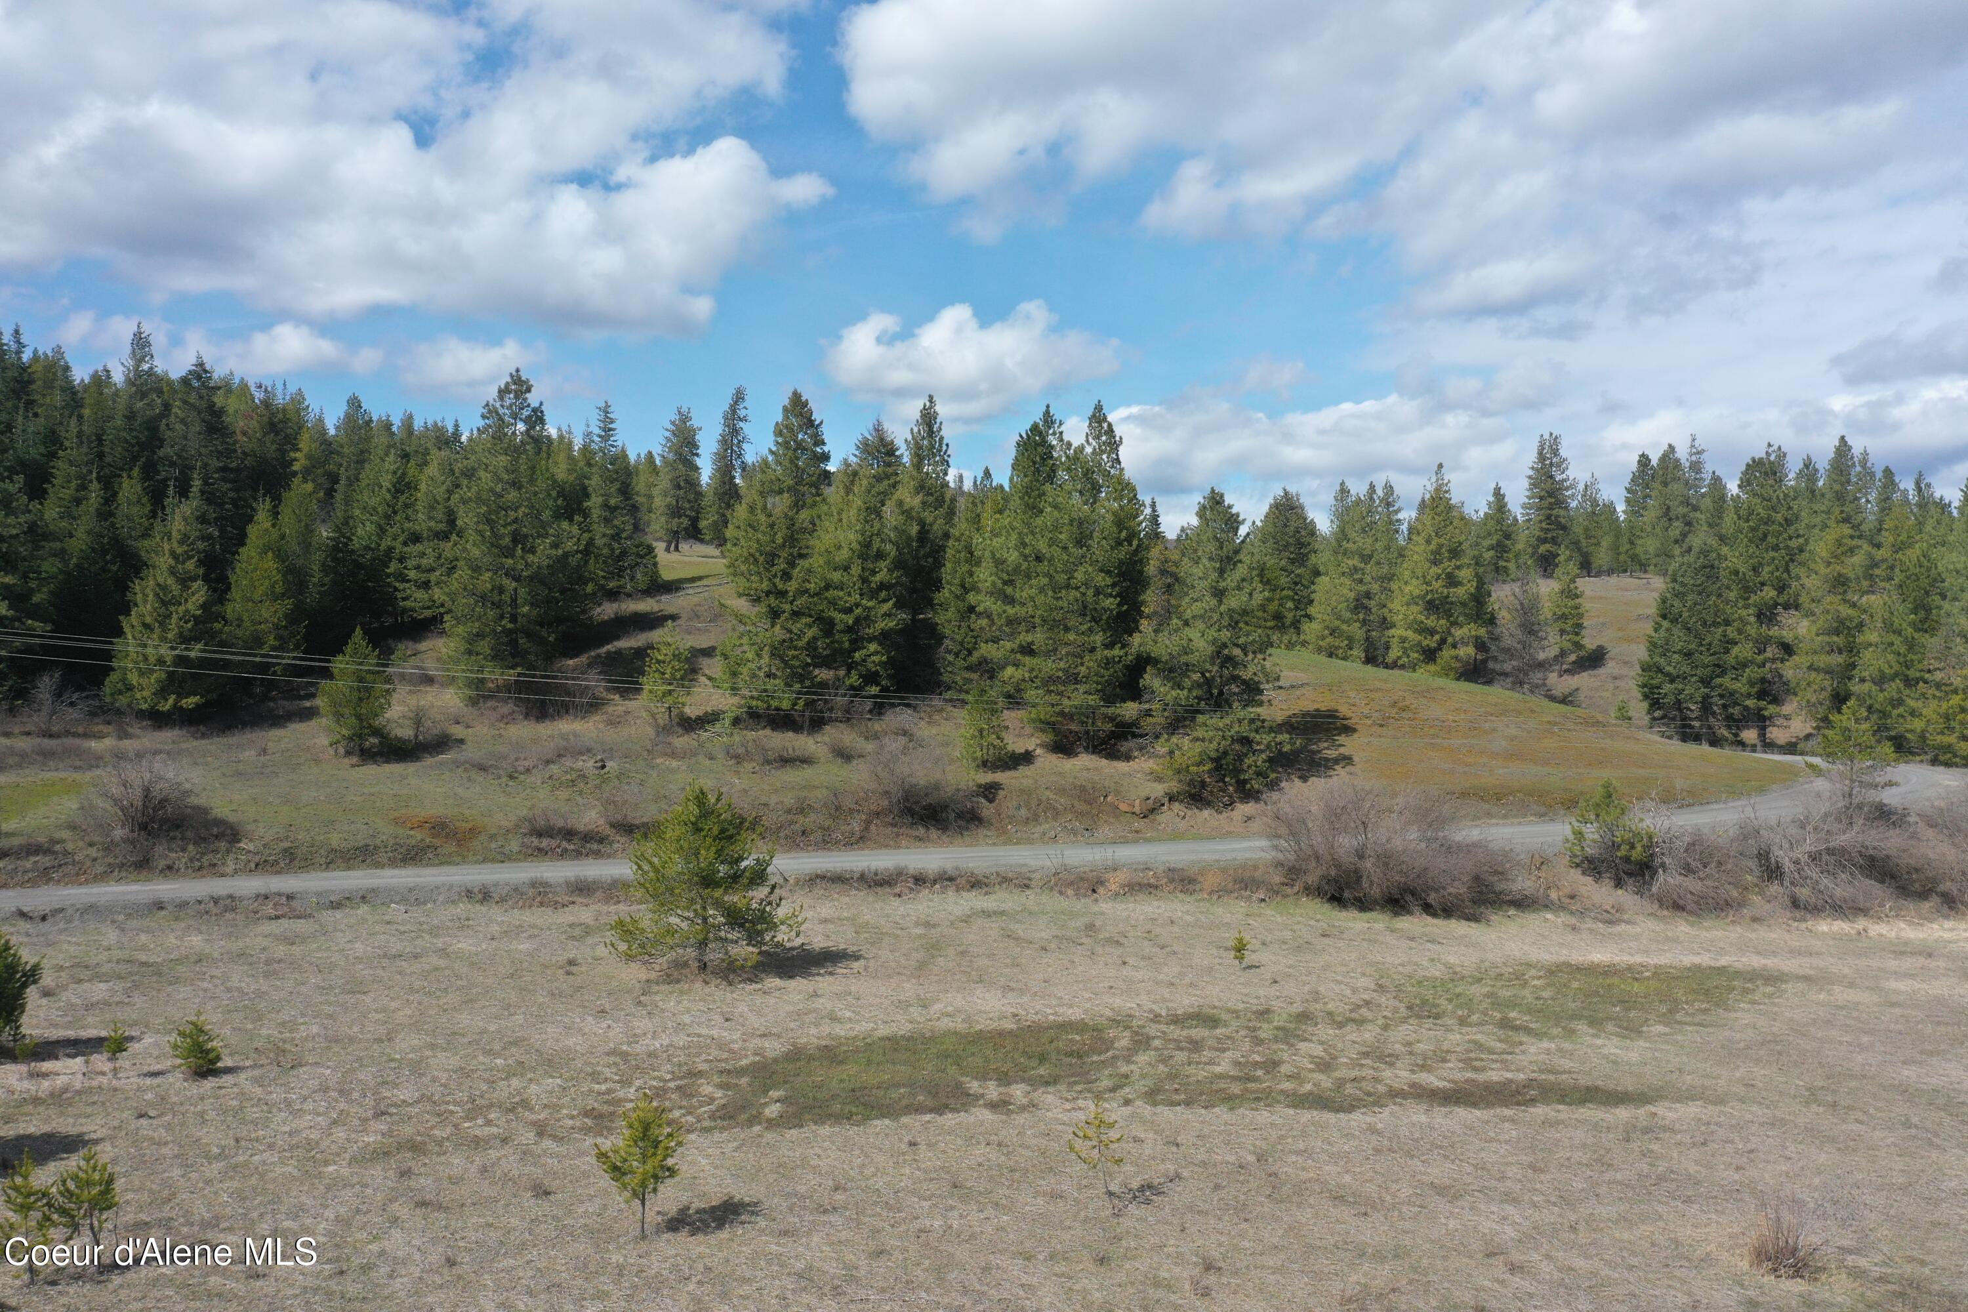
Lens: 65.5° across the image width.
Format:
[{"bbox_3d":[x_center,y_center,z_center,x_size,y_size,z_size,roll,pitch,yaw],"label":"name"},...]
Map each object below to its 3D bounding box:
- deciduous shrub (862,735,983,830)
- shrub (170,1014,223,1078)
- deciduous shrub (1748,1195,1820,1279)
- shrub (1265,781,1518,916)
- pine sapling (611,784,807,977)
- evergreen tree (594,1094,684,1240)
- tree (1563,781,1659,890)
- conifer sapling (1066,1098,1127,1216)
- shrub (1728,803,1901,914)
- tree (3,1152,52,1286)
[{"bbox_3d":[-3.174,6.386,78.913,6.070,4.540,5.010,0,2,0],"label":"deciduous shrub"},{"bbox_3d":[-20.739,10.174,40.254,1.460,1.590,1.380,0,2,0],"label":"shrub"},{"bbox_3d":[14.845,10.715,28.393,1.340,1.420,1.210,0,2,0],"label":"deciduous shrub"},{"bbox_3d":[16.637,7.623,62.403,10.030,5.110,7.760,0,2,0],"label":"shrub"},{"bbox_3d":[-9.352,7.382,51.316,6.350,6.330,6.220,0,2,0],"label":"pine sapling"},{"bbox_3d":[-6.764,9.947,29.941,1.740,2.840,1.660,0,2,0],"label":"evergreen tree"},{"bbox_3d":[26.640,7.505,64.915,4.110,4.460,3.700,0,2,0],"label":"tree"},{"bbox_3d":[2.298,10.119,31.074,1.190,2.400,1.130,0,2,0],"label":"conifer sapling"},{"bbox_3d":[34.060,8.095,62.421,6.810,4.160,5.620,0,2,0],"label":"shrub"},{"bbox_3d":[-17.438,10.222,27.863,0.920,2.440,0.920,0,2,0],"label":"tree"}]

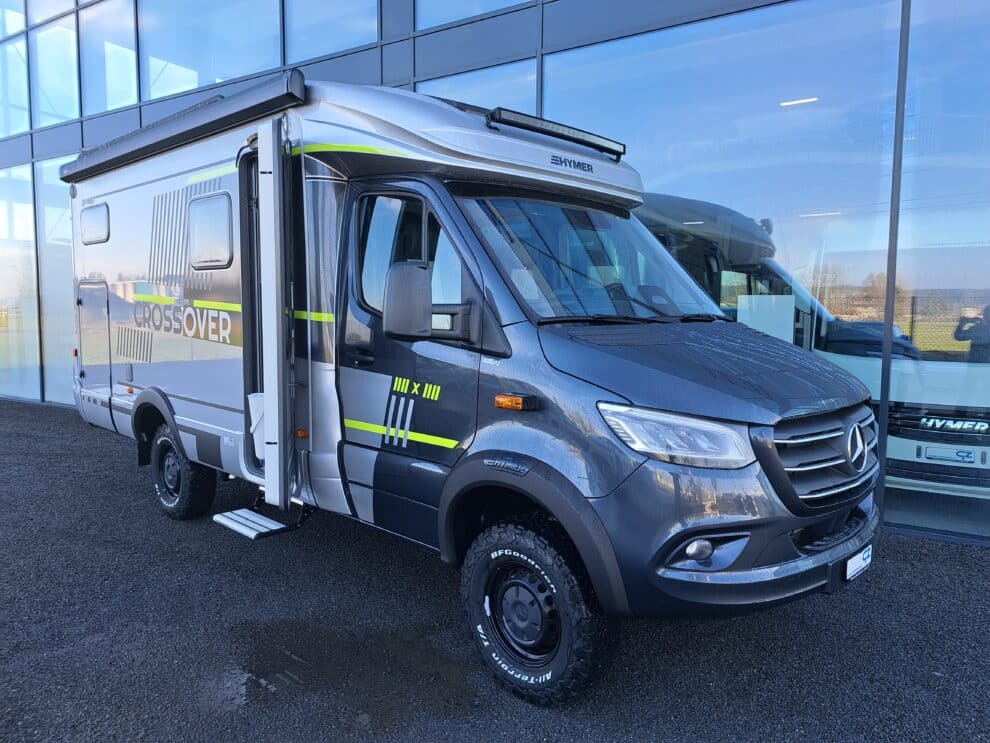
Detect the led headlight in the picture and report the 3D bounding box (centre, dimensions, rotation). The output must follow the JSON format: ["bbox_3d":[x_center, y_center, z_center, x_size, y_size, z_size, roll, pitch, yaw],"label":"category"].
[{"bbox_3d":[0.713,0.261,2.697,0.480,0.270,0.450,6,7,42],"label":"led headlight"}]

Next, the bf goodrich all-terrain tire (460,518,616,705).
[{"bbox_3d":[0.184,1.057,3.066,0.780,0.780,0.260,6,7,42],"label":"bf goodrich all-terrain tire"}]

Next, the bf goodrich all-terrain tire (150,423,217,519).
[{"bbox_3d":[-2.514,0.793,5.533,0.780,0.780,0.260,6,7,42],"label":"bf goodrich all-terrain tire"}]

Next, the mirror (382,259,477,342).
[{"bbox_3d":[-0.266,-0.296,2.887,0.180,0.325,0.410,6,7,42],"label":"mirror"}]

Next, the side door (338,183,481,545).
[{"bbox_3d":[-0.401,-0.064,3.426,1.110,1.770,0.190,6,7,42],"label":"side door"}]

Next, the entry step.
[{"bbox_3d":[-1.458,0.914,4.078,0.500,0.050,0.210,6,7,42],"label":"entry step"}]

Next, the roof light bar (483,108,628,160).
[{"bbox_3d":[0.382,-1.304,3.850,0.110,0.110,1.180,6,7,42],"label":"roof light bar"}]

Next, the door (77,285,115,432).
[{"bbox_3d":[-3.496,-0.152,6.035,0.810,1.270,0.060,6,7,42],"label":"door"}]

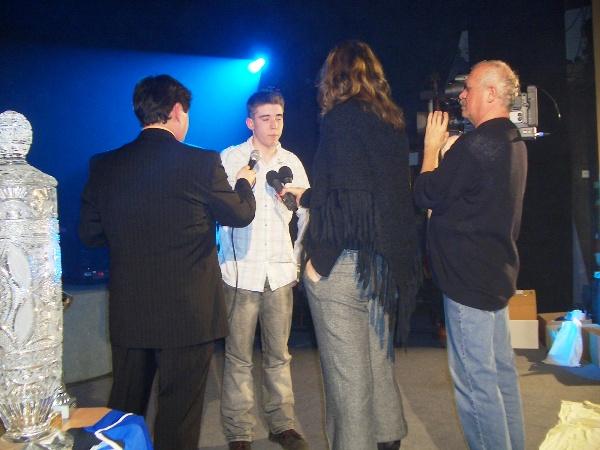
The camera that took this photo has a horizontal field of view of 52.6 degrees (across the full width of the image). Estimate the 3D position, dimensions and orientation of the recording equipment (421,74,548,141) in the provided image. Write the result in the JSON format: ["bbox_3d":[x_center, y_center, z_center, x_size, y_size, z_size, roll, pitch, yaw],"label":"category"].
[{"bbox_3d":[0.799,-0.523,2.700,0.510,0.270,0.230,-2,0,10],"label":"recording equipment"}]

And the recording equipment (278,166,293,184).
[{"bbox_3d":[-0.045,-0.158,2.514,0.056,0.185,0.056,-13,-24,-6],"label":"recording equipment"}]

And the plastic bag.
[{"bbox_3d":[1.895,0.810,4.340,0.270,0.380,0.180,-2,0,18],"label":"plastic bag"}]

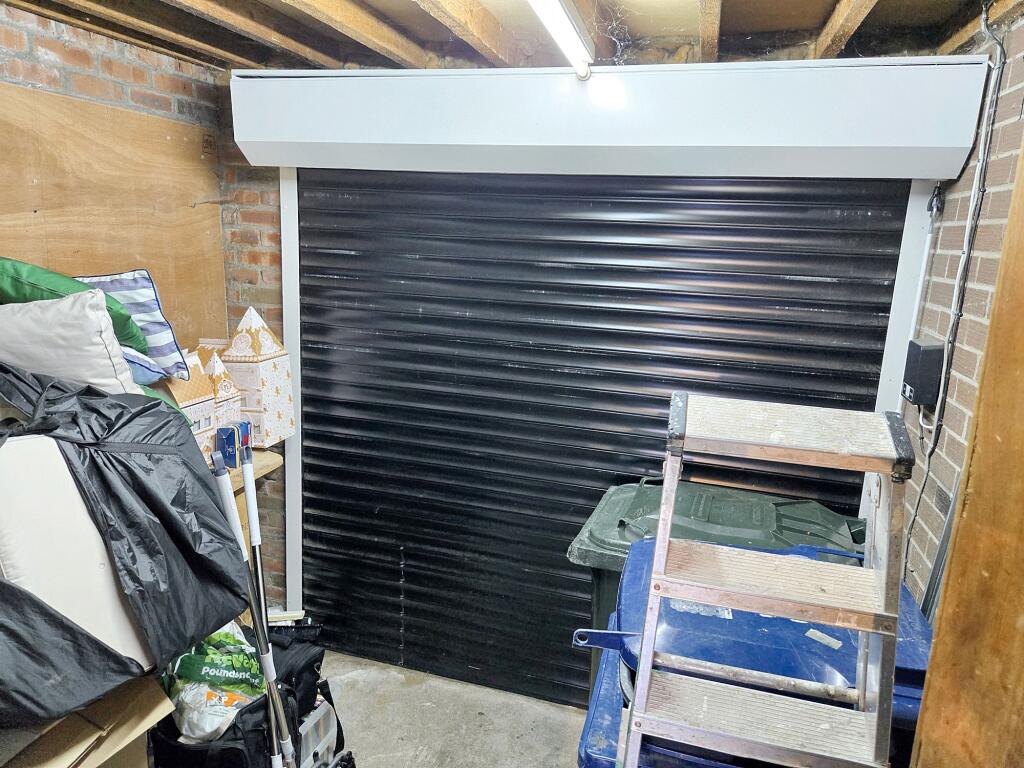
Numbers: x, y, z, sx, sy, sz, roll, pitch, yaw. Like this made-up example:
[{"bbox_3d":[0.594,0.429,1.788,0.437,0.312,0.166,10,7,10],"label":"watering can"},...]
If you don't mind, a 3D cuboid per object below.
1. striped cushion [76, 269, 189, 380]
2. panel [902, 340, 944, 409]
[{"bbox_3d":[-1.287,-0.190,2.245,0.120,0.430,0.430,-26,-1,20],"label":"striped cushion"},{"bbox_3d":[1.193,-0.030,1.980,0.058,0.163,0.125,6,12,15],"label":"panel"}]

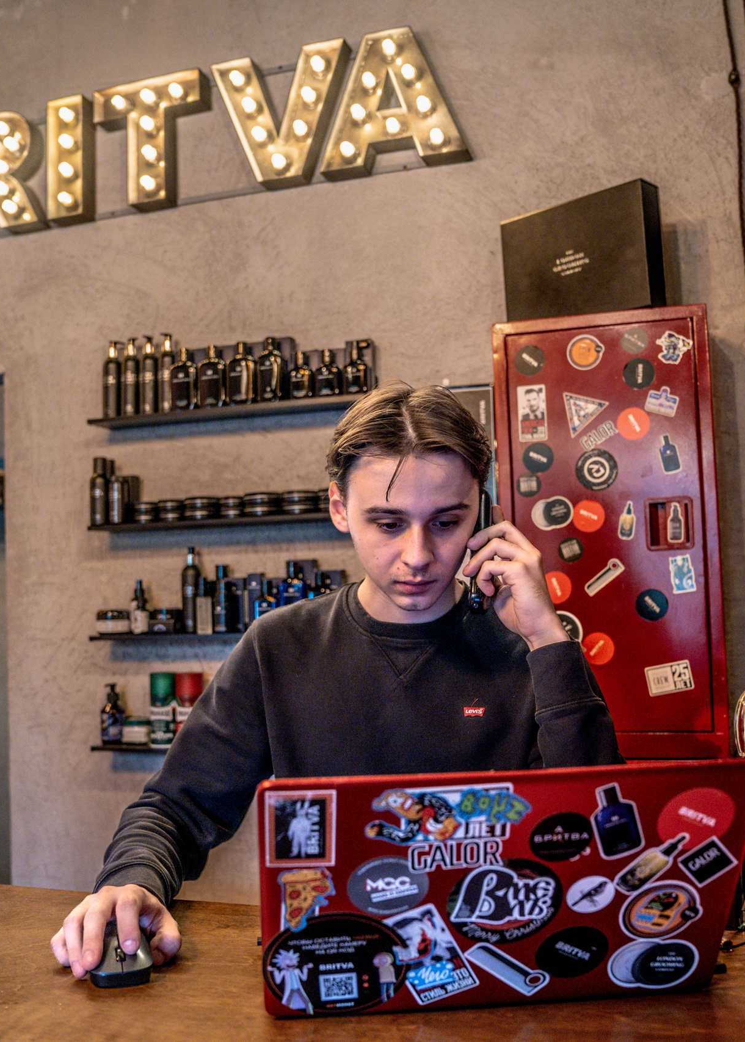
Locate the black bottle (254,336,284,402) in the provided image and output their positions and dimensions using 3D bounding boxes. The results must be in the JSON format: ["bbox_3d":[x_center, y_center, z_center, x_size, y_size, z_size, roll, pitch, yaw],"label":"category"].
[{"bbox_3d":[-0.232,-0.345,2.384,0.060,0.148,0.034,-3,-4,19],"label":"black bottle"}]

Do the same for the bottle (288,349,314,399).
[{"bbox_3d":[-0.159,-0.330,2.358,0.047,0.108,0.030,-3,-4,16],"label":"bottle"}]

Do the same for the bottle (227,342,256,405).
[{"bbox_3d":[-0.303,-0.339,2.409,0.060,0.145,0.034,-3,-4,18],"label":"bottle"}]

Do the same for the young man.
[{"bbox_3d":[0.021,0.678,1.197,0.600,1.670,0.540,-2,-4,5],"label":"young man"}]

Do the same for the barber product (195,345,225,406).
[{"bbox_3d":[-0.377,-0.335,2.435,0.060,0.148,0.034,-3,-4,16],"label":"barber product"}]

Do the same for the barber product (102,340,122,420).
[{"bbox_3d":[-0.632,-0.342,2.536,0.043,0.189,0.047,-2,-4,0],"label":"barber product"}]

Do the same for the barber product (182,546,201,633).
[{"bbox_3d":[-0.423,0.162,2.434,0.043,0.201,0.046,-2,-4,6],"label":"barber product"}]

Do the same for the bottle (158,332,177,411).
[{"bbox_3d":[-0.489,-0.349,2.486,0.043,0.192,0.047,-3,-4,12],"label":"bottle"}]

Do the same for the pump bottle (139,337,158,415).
[{"bbox_3d":[-0.537,-0.346,2.503,0.043,0.191,0.047,-3,-4,12],"label":"pump bottle"}]

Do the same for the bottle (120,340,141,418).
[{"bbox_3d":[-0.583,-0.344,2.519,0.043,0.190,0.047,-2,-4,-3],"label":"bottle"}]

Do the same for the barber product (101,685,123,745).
[{"bbox_3d":[-0.619,0.462,2.485,0.052,0.144,0.056,-3,-4,18],"label":"barber product"}]

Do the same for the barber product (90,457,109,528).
[{"bbox_3d":[-0.662,-0.068,2.531,0.041,0.166,0.041,-2,-4,6],"label":"barber product"}]

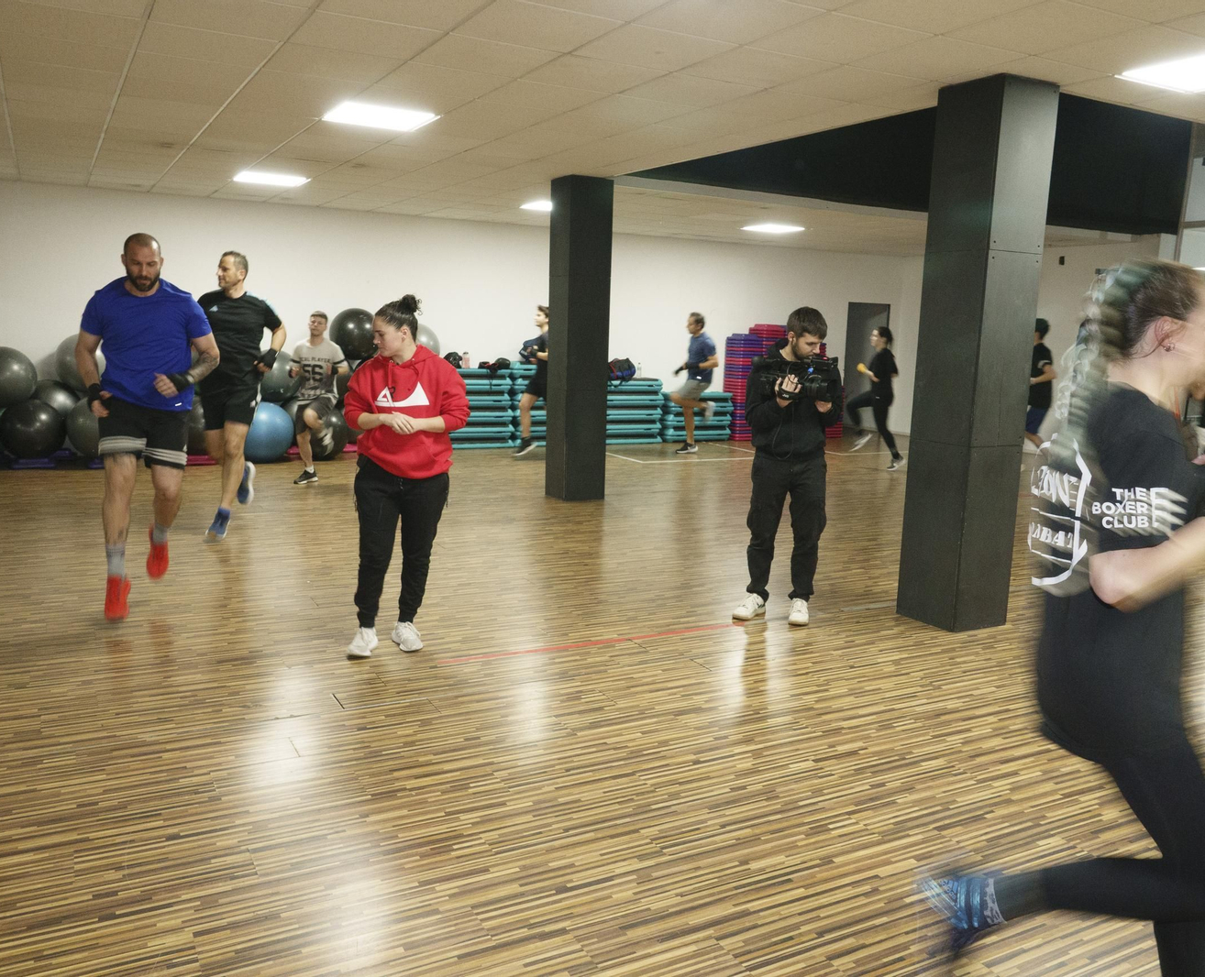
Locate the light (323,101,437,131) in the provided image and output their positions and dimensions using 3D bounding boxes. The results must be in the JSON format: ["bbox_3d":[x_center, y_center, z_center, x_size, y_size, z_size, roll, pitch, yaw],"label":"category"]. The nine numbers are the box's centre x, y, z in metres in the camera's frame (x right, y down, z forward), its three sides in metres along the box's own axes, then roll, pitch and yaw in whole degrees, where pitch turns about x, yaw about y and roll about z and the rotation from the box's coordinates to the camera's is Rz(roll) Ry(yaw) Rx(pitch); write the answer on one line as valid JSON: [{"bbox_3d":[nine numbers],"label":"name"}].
[{"bbox_3d":[-1.427,-2.392,6.292,0.600,0.040,0.600,-4,11,-29],"label":"light"}]

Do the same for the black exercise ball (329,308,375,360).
[{"bbox_3d":[-2.870,-1.801,11.415,0.589,0.589,0.589,1,10,0],"label":"black exercise ball"}]

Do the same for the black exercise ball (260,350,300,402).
[{"bbox_3d":[-3.661,-1.251,10.898,0.582,0.582,0.582,-4,11,-29],"label":"black exercise ball"}]

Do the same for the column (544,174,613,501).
[{"bbox_3d":[-0.223,-1.363,9.073,0.420,2.883,0.420,-4,11,-29],"label":"column"}]

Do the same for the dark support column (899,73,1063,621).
[{"bbox_3d":[2.024,-0.671,5.331,0.413,2.863,0.413,-4,11,-29],"label":"dark support column"}]

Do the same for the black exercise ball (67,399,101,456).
[{"bbox_3d":[-5.117,-0.620,10.022,0.655,0.655,0.655,-4,11,-29],"label":"black exercise ball"}]

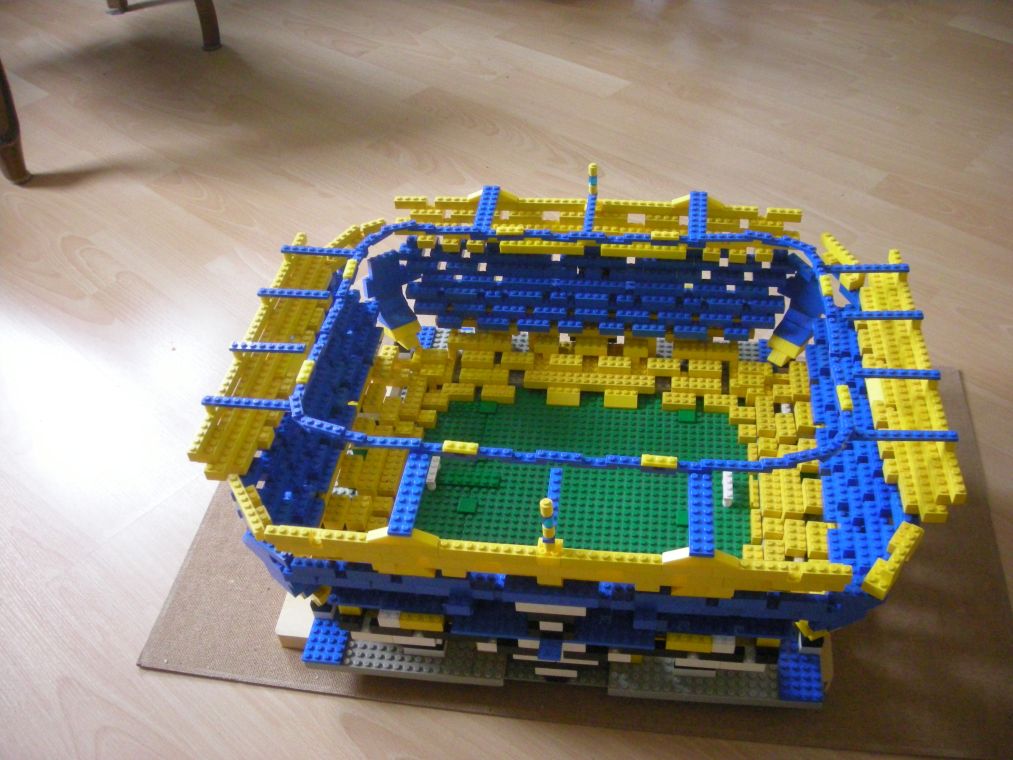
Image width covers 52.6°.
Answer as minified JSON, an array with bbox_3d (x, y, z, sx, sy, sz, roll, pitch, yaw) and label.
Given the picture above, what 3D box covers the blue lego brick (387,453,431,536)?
[{"bbox_3d":[-0.064,0.074,0.686,0.016,0.005,0.080,2,42,8],"label":"blue lego brick"}]

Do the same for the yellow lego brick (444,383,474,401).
[{"bbox_3d":[-0.047,0.011,1.006,0.032,0.011,0.016,2,42,8],"label":"yellow lego brick"}]

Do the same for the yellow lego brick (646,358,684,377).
[{"bbox_3d":[0.152,-0.013,0.990,0.032,0.011,0.016,2,42,8],"label":"yellow lego brick"}]

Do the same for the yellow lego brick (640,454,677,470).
[{"bbox_3d":[0.102,0.055,0.686,0.024,0.005,0.008,2,42,8],"label":"yellow lego brick"}]

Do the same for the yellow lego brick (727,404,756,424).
[{"bbox_3d":[0.222,0.033,0.961,0.024,0.011,0.016,2,42,8],"label":"yellow lego brick"}]

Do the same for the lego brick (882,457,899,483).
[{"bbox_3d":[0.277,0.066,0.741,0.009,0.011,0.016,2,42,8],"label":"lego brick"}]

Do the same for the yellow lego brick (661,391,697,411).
[{"bbox_3d":[0.165,0.021,0.979,0.032,0.011,0.016,2,42,8],"label":"yellow lego brick"}]

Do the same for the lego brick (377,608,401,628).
[{"bbox_3d":[-0.084,0.172,0.750,0.016,0.011,0.016,2,42,8],"label":"lego brick"}]

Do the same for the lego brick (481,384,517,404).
[{"bbox_3d":[-0.007,0.014,1.007,0.032,0.011,0.016,2,42,8],"label":"lego brick"}]

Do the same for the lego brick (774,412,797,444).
[{"bbox_3d":[0.252,0.043,0.923,0.016,0.011,0.032,2,42,8],"label":"lego brick"}]

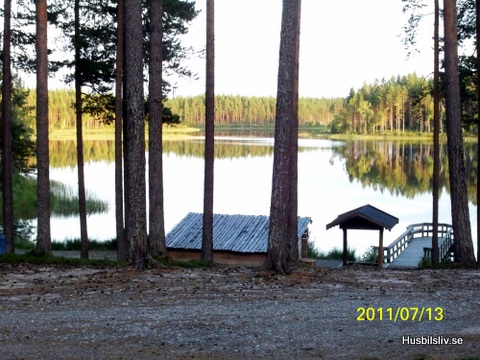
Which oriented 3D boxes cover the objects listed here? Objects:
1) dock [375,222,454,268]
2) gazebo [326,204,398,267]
[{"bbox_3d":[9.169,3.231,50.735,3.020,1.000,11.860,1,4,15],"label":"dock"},{"bbox_3d":[5.250,2.458,42.231,2.650,2.580,3.200,1,4,13],"label":"gazebo"}]

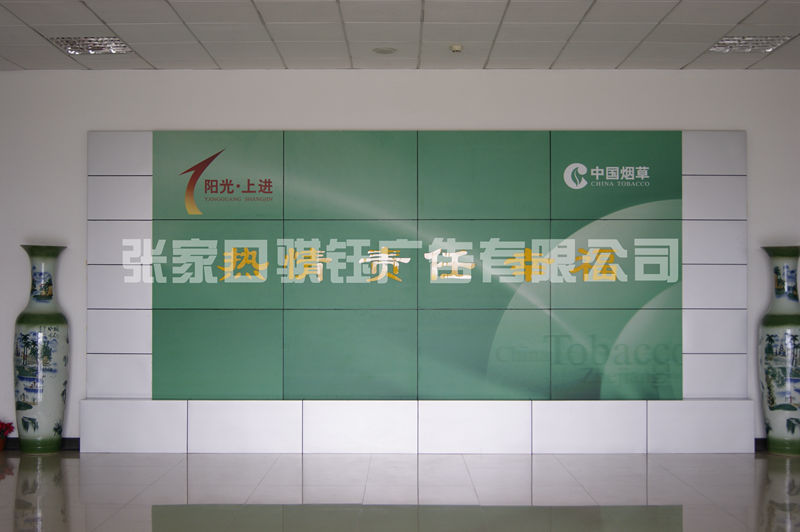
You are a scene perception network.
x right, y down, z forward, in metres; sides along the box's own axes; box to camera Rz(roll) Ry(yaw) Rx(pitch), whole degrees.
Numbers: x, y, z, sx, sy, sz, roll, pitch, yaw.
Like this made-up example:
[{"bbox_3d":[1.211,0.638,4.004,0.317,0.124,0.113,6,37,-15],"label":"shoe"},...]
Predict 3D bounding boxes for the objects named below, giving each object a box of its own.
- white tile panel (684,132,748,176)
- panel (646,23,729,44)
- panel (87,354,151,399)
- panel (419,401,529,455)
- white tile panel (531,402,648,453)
[{"bbox_3d":[2.876,-1.030,9.091,0.596,0.412,0.030,0,-1,0],"label":"white tile panel"},{"bbox_3d":[2.262,-1.833,7.792,0.600,0.025,0.600,0,-1,0],"label":"panel"},{"bbox_3d":[-2.518,0.993,8.982,0.600,0.400,0.030,0,-1,0],"label":"panel"},{"bbox_3d":[0.652,1.404,8.735,0.992,0.462,0.050,0,-1,0],"label":"panel"},{"bbox_3d":[1.660,1.407,8.738,1.010,0.465,0.030,0,-1,0],"label":"white tile panel"}]

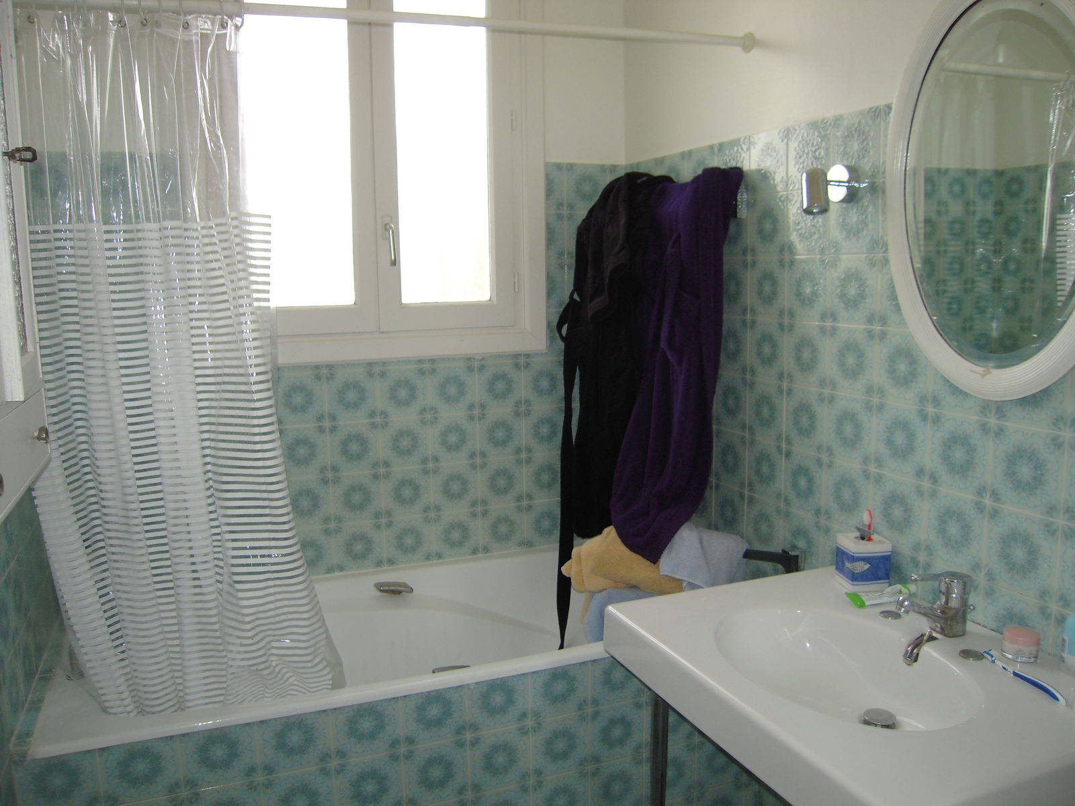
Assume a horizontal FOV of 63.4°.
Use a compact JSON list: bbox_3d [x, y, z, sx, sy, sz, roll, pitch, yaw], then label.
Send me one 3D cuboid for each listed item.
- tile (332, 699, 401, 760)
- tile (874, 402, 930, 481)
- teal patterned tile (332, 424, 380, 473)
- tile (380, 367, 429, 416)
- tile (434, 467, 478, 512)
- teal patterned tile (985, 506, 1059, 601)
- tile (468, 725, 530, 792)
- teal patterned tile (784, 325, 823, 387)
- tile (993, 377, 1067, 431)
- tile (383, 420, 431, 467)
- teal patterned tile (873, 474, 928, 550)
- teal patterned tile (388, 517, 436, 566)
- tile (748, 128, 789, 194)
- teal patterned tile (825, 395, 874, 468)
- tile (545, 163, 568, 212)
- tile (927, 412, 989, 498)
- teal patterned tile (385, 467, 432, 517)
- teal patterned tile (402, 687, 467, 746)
[{"bbox_3d":[-0.369,0.694,1.863,0.150,0.140,0.010,-4,9,-21],"label":"tile"},{"bbox_3d":[0.746,0.076,1.790,0.010,0.150,0.150,-4,9,-21],"label":"tile"},{"bbox_3d":[-0.537,0.130,2.550,0.150,0.150,0.010,-4,9,-21],"label":"teal patterned tile"},{"bbox_3d":[-0.400,-0.032,2.595,0.149,0.151,0.010,-4,9,-21],"label":"tile"},{"bbox_3d":[-0.249,0.258,2.651,0.150,0.150,0.010,-4,9,-21],"label":"tile"},{"bbox_3d":[0.839,0.258,1.507,0.010,0.150,0.150,-4,9,-21],"label":"teal patterned tile"},{"bbox_3d":[-0.087,0.816,1.996,0.150,0.150,0.010,-4,9,-21],"label":"tile"},{"bbox_3d":[0.622,-0.108,2.010,0.010,0.148,0.148,-4,9,-21],"label":"teal patterned tile"},{"bbox_3d":[0.862,-0.035,1.510,0.010,0.151,0.149,-4,9,-21],"label":"tile"},{"bbox_3d":[-0.392,0.120,2.591,0.148,0.148,0.010,-4,9,-21],"label":"tile"},{"bbox_3d":[0.740,0.225,1.774,0.010,0.148,0.148,-4,9,-21],"label":"teal patterned tile"},{"bbox_3d":[-0.392,0.422,2.662,0.149,0.148,0.010,-4,9,-21],"label":"teal patterned tile"},{"bbox_3d":[0.558,-0.573,2.087,0.010,0.150,0.150,-4,9,-21],"label":"tile"},{"bbox_3d":[0.692,0.057,1.930,0.010,0.150,0.150,-4,9,-21],"label":"teal patterned tile"},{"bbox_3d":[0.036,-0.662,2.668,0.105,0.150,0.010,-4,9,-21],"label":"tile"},{"bbox_3d":[0.810,0.097,1.671,0.010,0.151,0.149,-4,9,-21],"label":"tile"},{"bbox_3d":[-0.390,0.269,2.613,0.148,0.148,0.010,-4,9,-21],"label":"teal patterned tile"},{"bbox_3d":[-0.232,0.698,1.954,0.149,0.133,0.010,-4,9,-21],"label":"teal patterned tile"}]

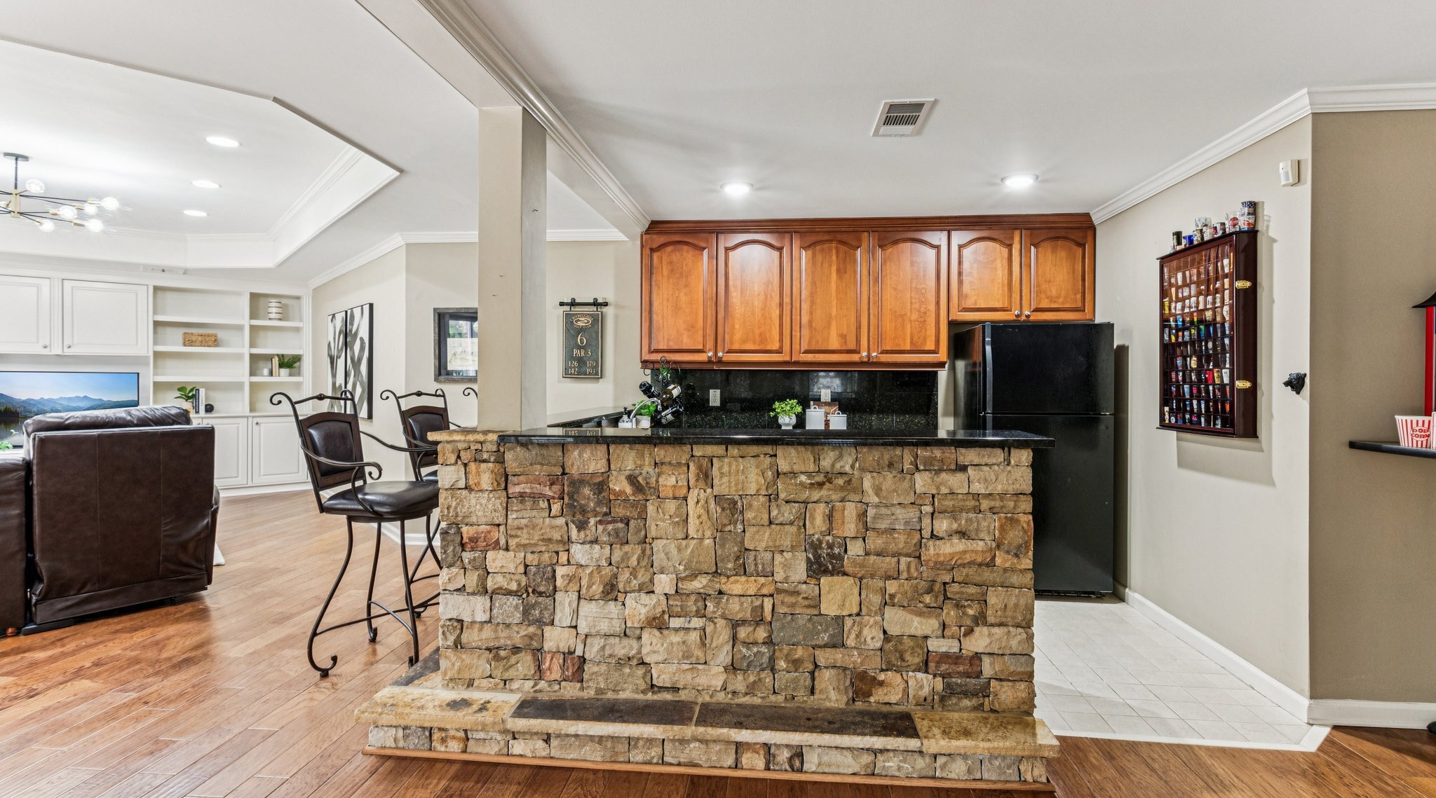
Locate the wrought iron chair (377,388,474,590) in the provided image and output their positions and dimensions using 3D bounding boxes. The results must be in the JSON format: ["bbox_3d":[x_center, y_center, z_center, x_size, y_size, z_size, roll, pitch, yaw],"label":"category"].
[{"bbox_3d":[-1.515,0.567,3.700,0.600,1.245,0.560,0,1,8],"label":"wrought iron chair"}]

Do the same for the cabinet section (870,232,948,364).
[{"bbox_3d":[1.296,-0.690,4.460,0.515,0.881,0.330,0,1,6],"label":"cabinet section"}]

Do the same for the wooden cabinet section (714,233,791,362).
[{"bbox_3d":[0.260,-0.702,4.572,0.519,0.893,0.330,0,1,6],"label":"wooden cabinet section"}]

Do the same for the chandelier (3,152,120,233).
[{"bbox_3d":[-4.570,-1.370,4.160,0.880,0.460,0.880,0,1,6],"label":"chandelier"}]

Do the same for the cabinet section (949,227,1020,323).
[{"bbox_3d":[1.792,-0.821,4.404,0.463,0.606,0.330,0,1,6],"label":"cabinet section"}]

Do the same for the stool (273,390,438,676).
[{"bbox_3d":[-1.590,0.588,2.980,0.600,1.245,0.560,0,1,2],"label":"stool"}]

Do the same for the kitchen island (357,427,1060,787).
[{"bbox_3d":[-0.045,0.676,2.545,2.350,1.115,0.870,0,1,6],"label":"kitchen island"}]

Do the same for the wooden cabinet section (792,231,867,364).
[{"bbox_3d":[0.781,-0.699,4.516,0.514,0.893,0.330,0,1,6],"label":"wooden cabinet section"}]

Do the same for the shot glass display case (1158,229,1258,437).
[{"bbox_3d":[2.277,-0.277,2.985,0.100,0.875,0.570,0,1,7],"label":"shot glass display case"}]

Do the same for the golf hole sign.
[{"bbox_3d":[-1.030,-0.410,4.830,0.300,0.515,0.030,0,1,6],"label":"golf hole sign"}]

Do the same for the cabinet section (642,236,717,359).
[{"bbox_3d":[-0.263,-0.711,4.629,0.525,0.904,0.330,0,1,6],"label":"cabinet section"}]

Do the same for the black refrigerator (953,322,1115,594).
[{"bbox_3d":[2.040,0.361,4.230,0.765,1.660,0.760,0,1,6],"label":"black refrigerator"}]

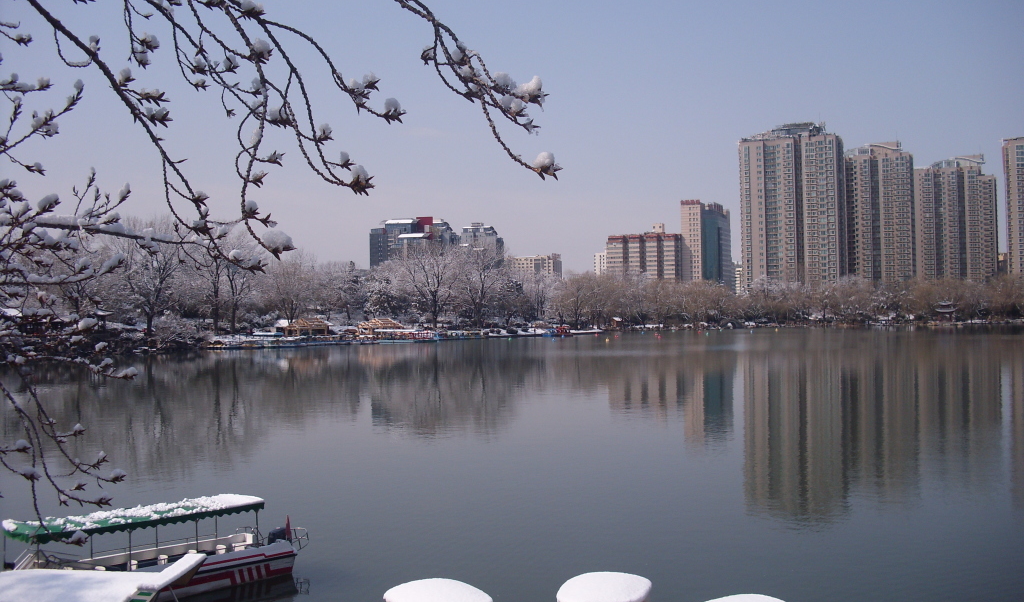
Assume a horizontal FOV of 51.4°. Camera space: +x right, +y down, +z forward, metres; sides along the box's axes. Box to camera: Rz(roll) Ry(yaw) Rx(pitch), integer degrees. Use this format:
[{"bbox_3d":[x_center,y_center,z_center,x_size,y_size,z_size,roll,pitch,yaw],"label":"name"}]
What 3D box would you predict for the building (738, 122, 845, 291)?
[{"bbox_3d":[124.920,-34.870,476.000,42.570,82.700,20.000,0,0,25],"label":"building"}]

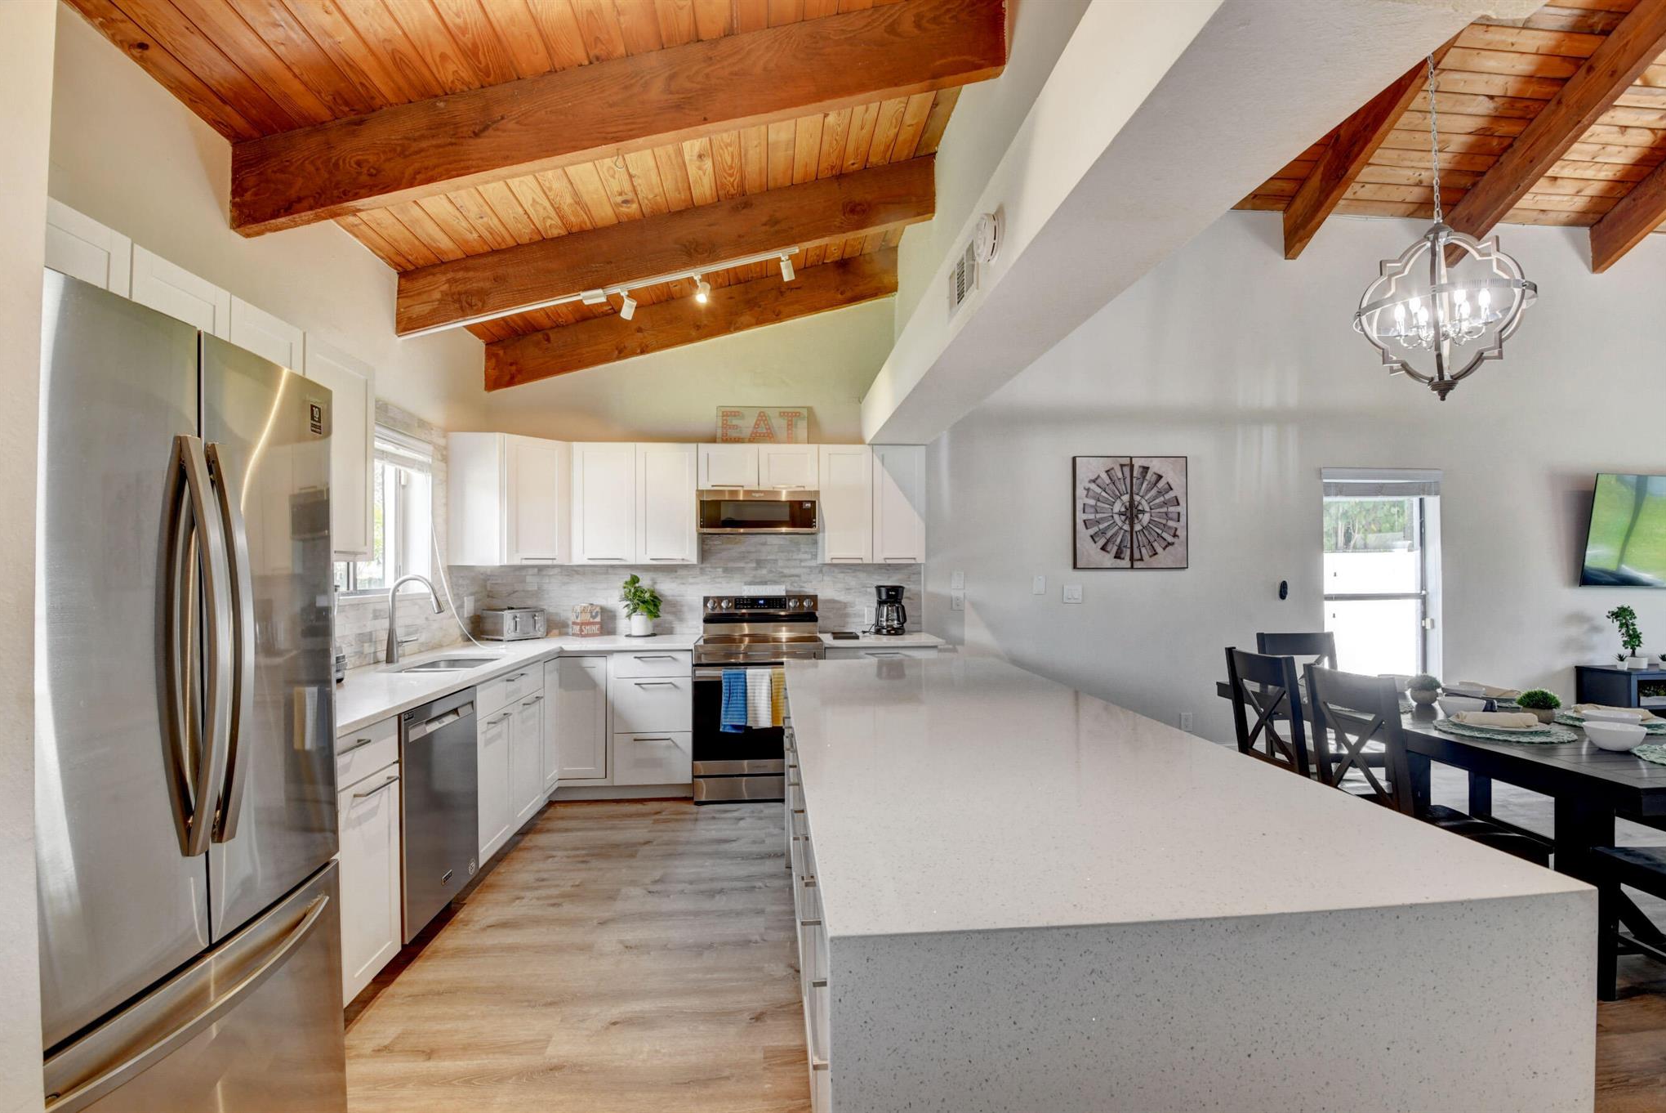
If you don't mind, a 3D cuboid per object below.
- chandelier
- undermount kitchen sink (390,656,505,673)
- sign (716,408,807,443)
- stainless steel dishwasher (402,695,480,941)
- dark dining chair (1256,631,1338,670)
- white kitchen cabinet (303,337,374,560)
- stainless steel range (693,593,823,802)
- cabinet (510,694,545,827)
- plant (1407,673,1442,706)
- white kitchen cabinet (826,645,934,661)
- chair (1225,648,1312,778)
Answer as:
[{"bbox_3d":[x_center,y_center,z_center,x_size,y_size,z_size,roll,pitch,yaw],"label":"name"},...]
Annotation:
[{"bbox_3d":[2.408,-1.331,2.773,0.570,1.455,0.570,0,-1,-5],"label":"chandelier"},{"bbox_3d":[-1.812,0.605,3.270,0.400,0.200,0.690,0,-1,-5],"label":"undermount kitchen sink"},{"bbox_3d":[-0.465,-0.853,4.611,0.600,0.270,0.040,0,-7,-5],"label":"sign"},{"bbox_3d":[-1.690,0.915,2.490,0.615,0.816,0.600,0,-1,-5],"label":"stainless steel dishwasher"},{"bbox_3d":[2.568,0.903,3.579,0.470,0.985,0.560,0,-1,-5],"label":"dark dining chair"},{"bbox_3d":[-1.884,-0.355,2.421,0.340,0.750,0.410,0,-1,-5],"label":"white kitchen cabinet"},{"bbox_3d":[-0.448,0.844,4.344,0.760,1.170,0.670,0,-1,-5],"label":"stainless steel range"},{"bbox_3d":[-1.802,0.984,3.459,0.580,0.650,0.420,0,-1,-5],"label":"cabinet"},{"bbox_3d":[2.517,0.567,2.982,0.110,0.122,0.110,0,-1,-5],"label":"plant"},{"bbox_3d":[0.269,0.980,4.441,0.675,0.870,0.590,0,-1,-5],"label":"white kitchen cabinet"},{"bbox_3d":[2.143,0.914,3.164,0.500,0.960,0.450,0,-1,-5],"label":"chair"}]

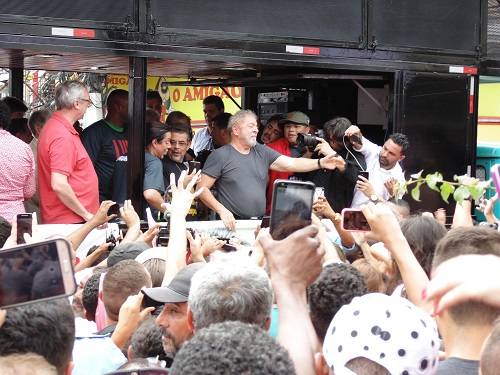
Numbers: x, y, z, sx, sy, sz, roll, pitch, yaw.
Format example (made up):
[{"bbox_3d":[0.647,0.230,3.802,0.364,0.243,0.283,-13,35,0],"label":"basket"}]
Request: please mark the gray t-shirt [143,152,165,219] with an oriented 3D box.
[{"bbox_3d":[-0.700,0.045,8.200,0.280,0.600,0.450,1,2,21],"label":"gray t-shirt"}]

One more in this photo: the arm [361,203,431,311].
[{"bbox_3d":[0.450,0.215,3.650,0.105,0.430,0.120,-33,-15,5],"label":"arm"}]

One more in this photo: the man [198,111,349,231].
[{"bbox_3d":[0.120,0.285,8.170,0.860,1.680,0.800,0,2,-25],"label":"man"}]

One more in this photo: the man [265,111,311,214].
[{"bbox_3d":[0.345,0.265,8.950,0.500,1.700,0.360,1,2,3],"label":"man"}]

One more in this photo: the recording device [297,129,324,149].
[{"bbox_3d":[0.457,-0.357,8.700,0.200,0.125,0.145,0,2,-27],"label":"recording device"}]

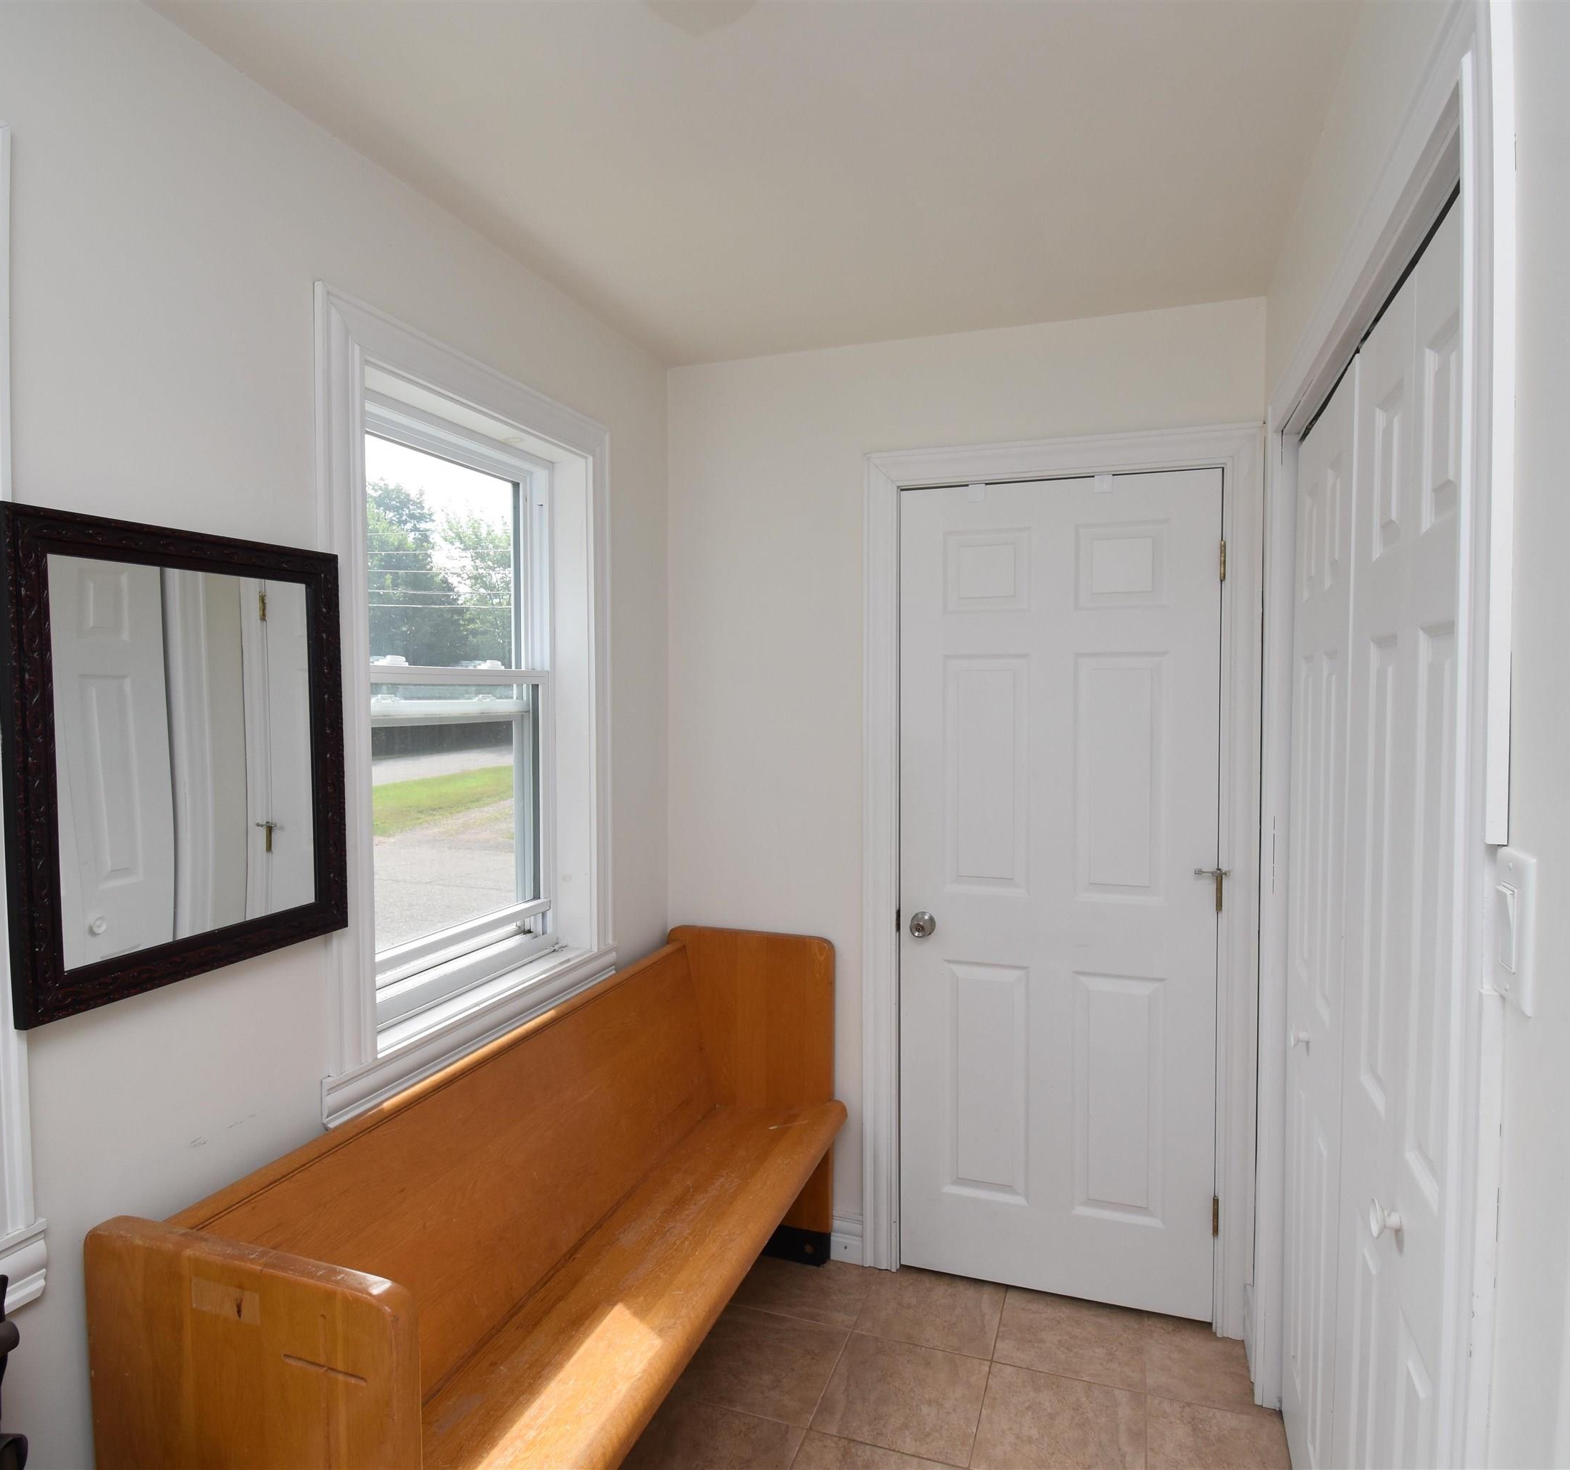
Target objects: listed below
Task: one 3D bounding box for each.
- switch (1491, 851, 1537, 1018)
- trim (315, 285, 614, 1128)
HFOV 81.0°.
[{"bbox_3d":[0.558,0.149,0.708,0.010,0.116,0.071,1,2,21],"label":"switch"},{"bbox_3d":[-0.589,-0.055,1.868,0.033,1.337,0.868,1,2,21],"label":"trim"}]

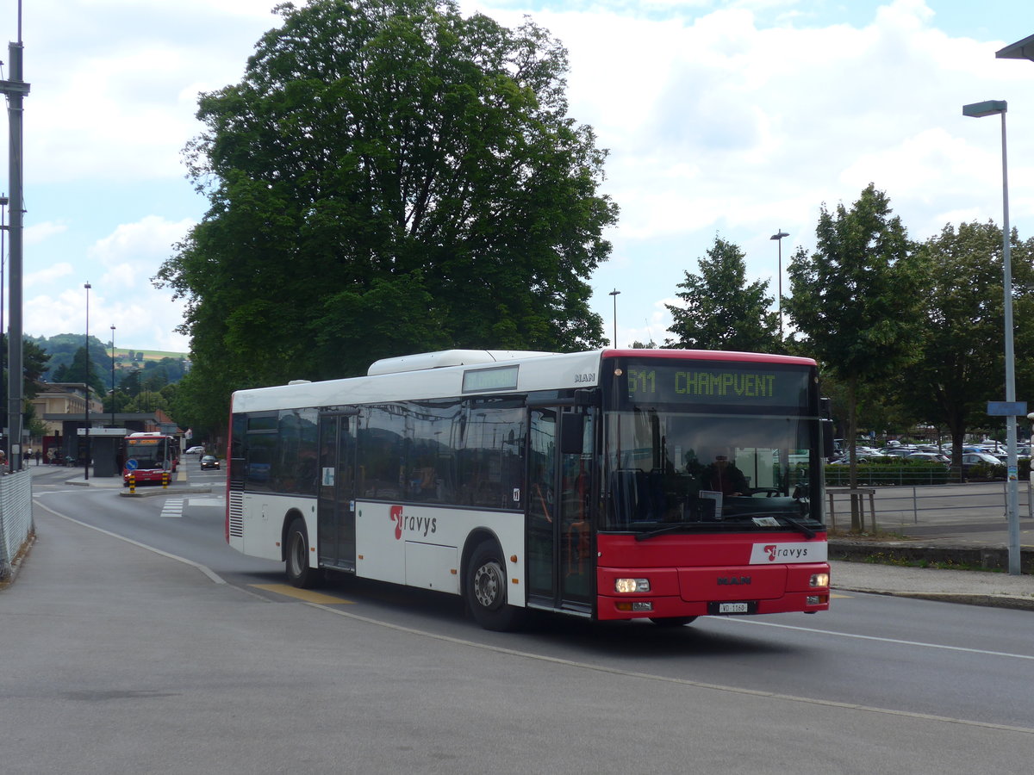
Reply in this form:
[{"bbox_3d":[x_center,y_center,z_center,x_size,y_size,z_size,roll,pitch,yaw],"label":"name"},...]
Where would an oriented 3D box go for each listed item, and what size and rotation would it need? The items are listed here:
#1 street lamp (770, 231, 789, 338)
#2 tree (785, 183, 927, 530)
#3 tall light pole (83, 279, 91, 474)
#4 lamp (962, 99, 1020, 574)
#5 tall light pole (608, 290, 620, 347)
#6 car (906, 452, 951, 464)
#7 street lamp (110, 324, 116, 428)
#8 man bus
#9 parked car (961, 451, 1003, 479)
[{"bbox_3d":[12.753,-1.330,79.286,0.450,12.500,1.750,1,-3,-22],"label":"street lamp"},{"bbox_3d":[6.663,-0.642,32.659,2.900,6.950,2.900,-1,-3,12],"label":"tree"},{"bbox_3d":[-27.018,-0.463,103.286,0.450,12.500,1.600,1,-3,-22],"label":"tall light pole"},{"bbox_3d":[7.001,-0.733,24.156,0.400,6.950,0.800,2,-4,-43],"label":"lamp"},{"bbox_3d":[6.366,-0.069,105.286,0.450,12.500,1.800,1,-3,-22],"label":"tall light pole"},{"bbox_3d":[21.490,4.289,88.400,4.200,1.500,1.770,-3,-4,42],"label":"car"},{"bbox_3d":[-32.977,1.066,134.286,0.450,12.500,1.600,1,-3,-22],"label":"street lamp"},{"bbox_3d":[-0.681,1.141,20.479,2.540,3.050,11.950,2,-3,-26],"label":"man bus"},{"bbox_3d":[24.709,4.221,87.000,4.300,1.500,1.780,-3,-3,41],"label":"parked car"}]

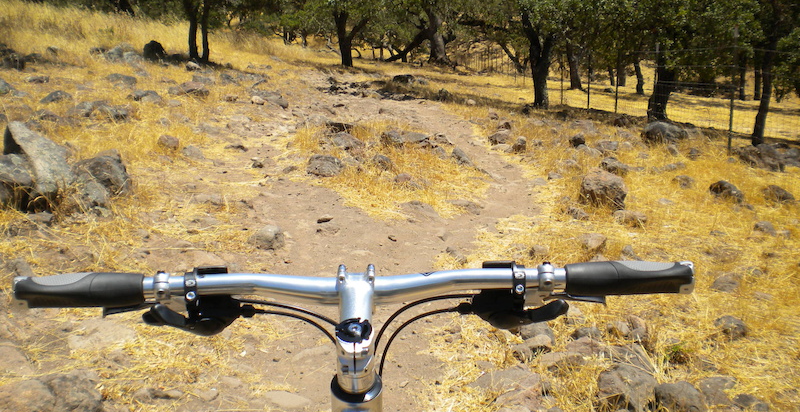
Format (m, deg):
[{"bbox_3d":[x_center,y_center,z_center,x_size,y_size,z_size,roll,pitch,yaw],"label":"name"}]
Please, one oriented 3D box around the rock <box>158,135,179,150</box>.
[{"bbox_3d":[-2.479,-0.683,8.700,0.230,0.140,0.190,-3,10,-16],"label":"rock"}]

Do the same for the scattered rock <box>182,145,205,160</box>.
[{"bbox_3d":[-1.966,-0.509,7.700,0.210,0.125,0.170,-1,12,0],"label":"scattered rock"}]

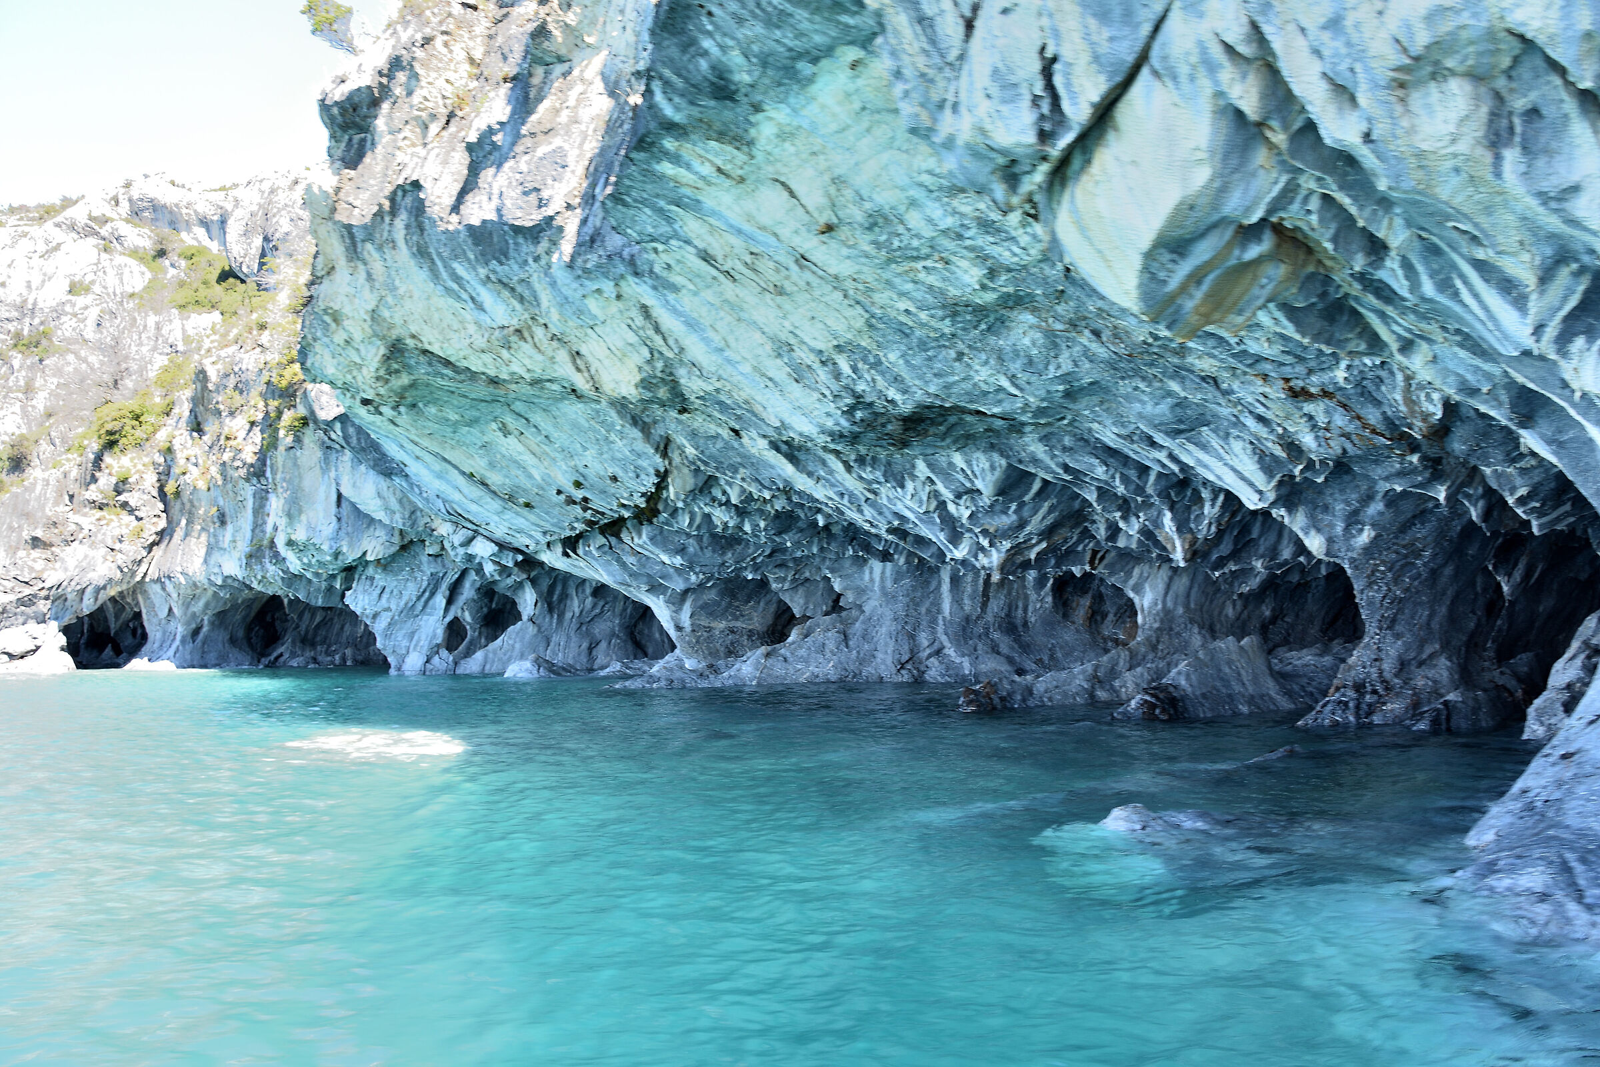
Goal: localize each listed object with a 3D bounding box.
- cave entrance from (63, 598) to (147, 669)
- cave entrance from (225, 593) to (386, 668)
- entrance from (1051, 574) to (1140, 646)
[{"bbox_3d":[-17.259,2.483,29.800,2.020,1.720,1.500,1,-3,-11],"label":"cave entrance"},{"bbox_3d":[-11.883,2.362,28.880,3.640,1.750,1.900,0,-3,-6],"label":"cave entrance"},{"bbox_3d":[4.971,1.274,20.220,1.450,1.270,1.100,-1,-3,17],"label":"entrance"}]

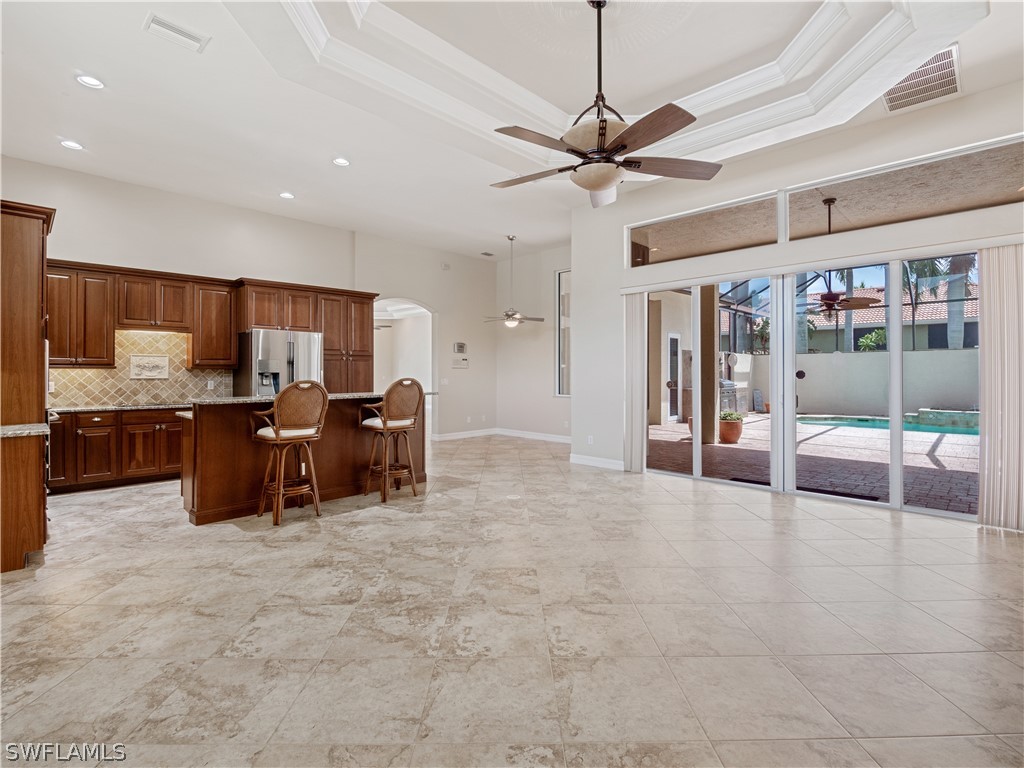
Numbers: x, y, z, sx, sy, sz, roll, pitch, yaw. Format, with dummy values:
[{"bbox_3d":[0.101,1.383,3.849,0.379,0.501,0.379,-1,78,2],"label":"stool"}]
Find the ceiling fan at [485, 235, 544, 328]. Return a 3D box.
[{"bbox_3d":[0.009,-1.771,8.200,1.140,1.600,1.140,0,1,0],"label":"ceiling fan"}]

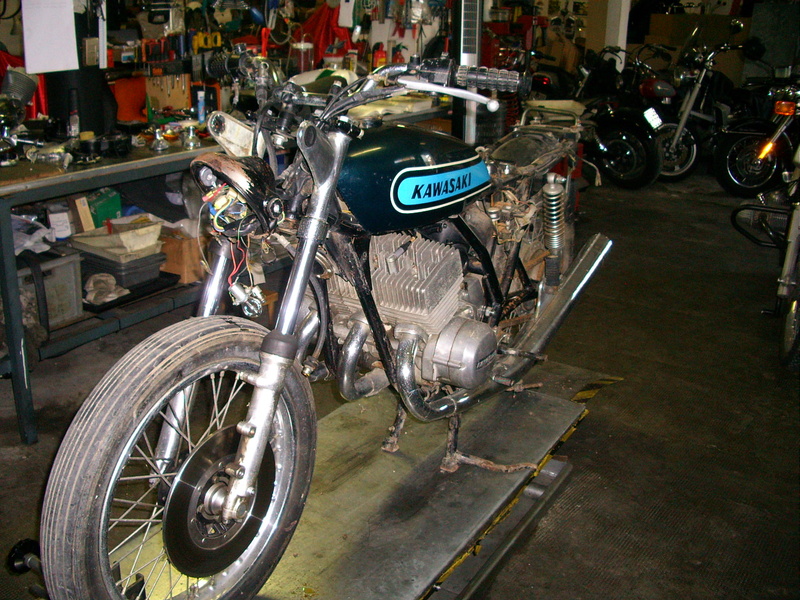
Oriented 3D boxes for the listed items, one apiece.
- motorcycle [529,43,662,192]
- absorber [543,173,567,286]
[{"bbox_3d":[1.680,-1.770,7.970,0.870,1.170,2.250,-14,22,-38],"label":"motorcycle"},{"bbox_3d":[0.446,-0.195,2.367,0.065,0.350,0.065,11,29,32],"label":"absorber"}]

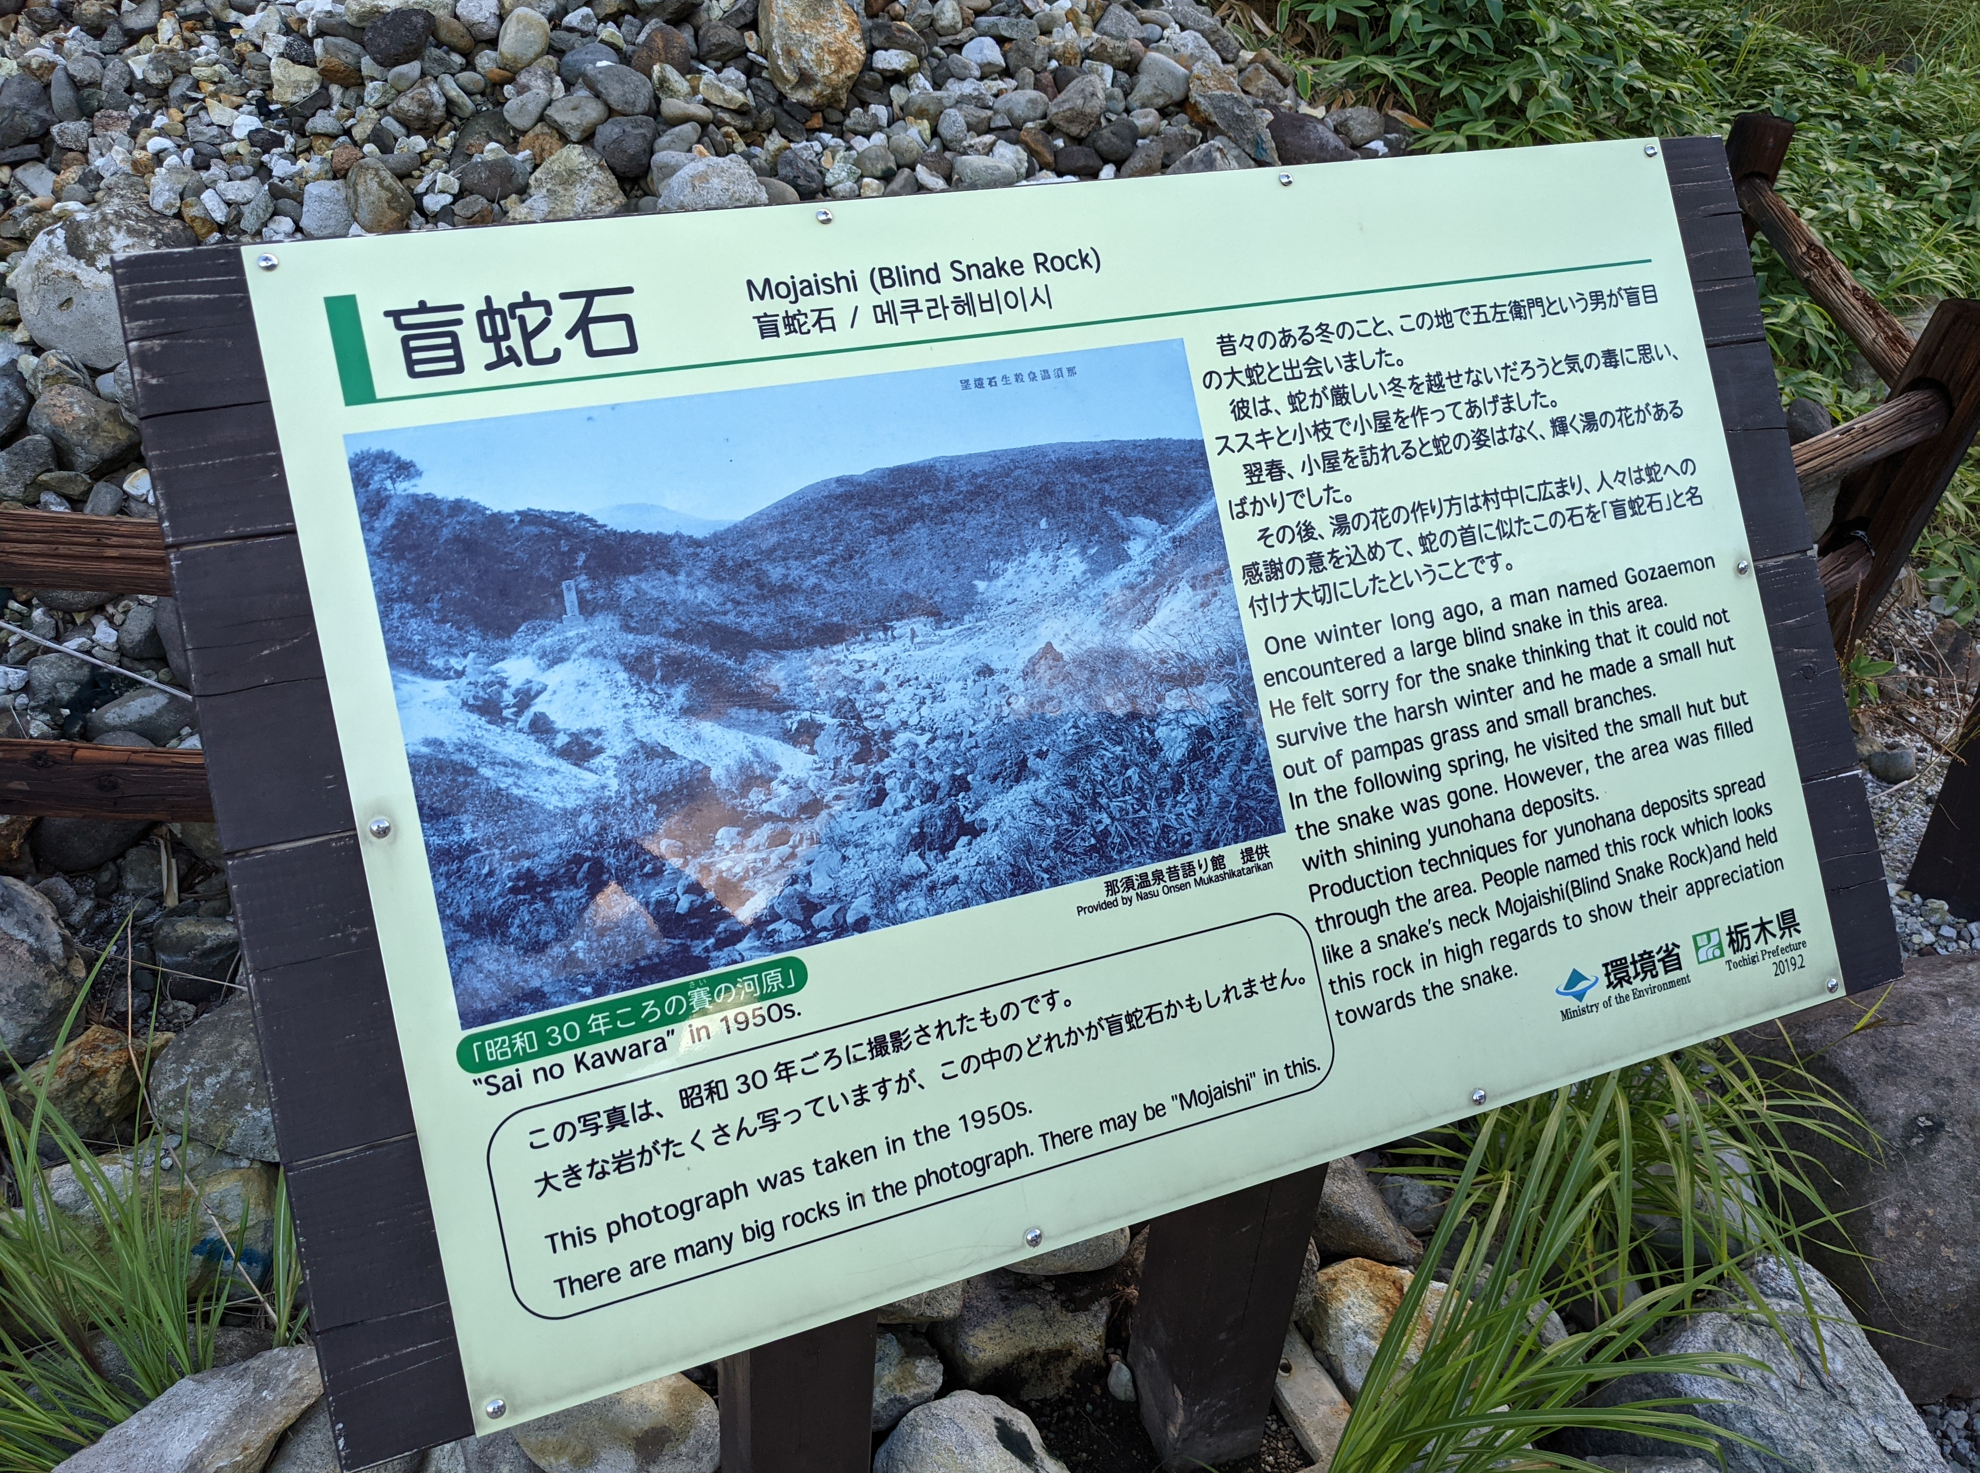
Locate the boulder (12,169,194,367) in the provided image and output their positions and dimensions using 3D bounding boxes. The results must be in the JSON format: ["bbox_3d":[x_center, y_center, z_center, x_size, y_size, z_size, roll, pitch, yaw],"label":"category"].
[{"bbox_3d":[-1.786,-0.936,3.120,0.380,0.360,0.360,-15,37,-26],"label":"boulder"}]

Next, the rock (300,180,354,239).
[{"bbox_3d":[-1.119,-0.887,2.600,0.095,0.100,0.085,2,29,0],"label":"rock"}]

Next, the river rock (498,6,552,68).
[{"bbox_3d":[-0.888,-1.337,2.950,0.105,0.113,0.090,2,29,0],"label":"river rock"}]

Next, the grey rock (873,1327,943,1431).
[{"bbox_3d":[-0.093,0.677,1.620,0.100,0.090,0.090,2,33,-3],"label":"grey rock"}]

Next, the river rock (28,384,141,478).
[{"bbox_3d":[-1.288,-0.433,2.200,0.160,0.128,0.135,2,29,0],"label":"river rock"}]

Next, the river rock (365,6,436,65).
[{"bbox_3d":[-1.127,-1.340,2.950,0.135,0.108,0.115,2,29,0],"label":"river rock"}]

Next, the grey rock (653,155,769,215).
[{"bbox_3d":[-0.615,-1.214,3.400,0.240,0.150,0.180,-3,34,-9],"label":"grey rock"}]

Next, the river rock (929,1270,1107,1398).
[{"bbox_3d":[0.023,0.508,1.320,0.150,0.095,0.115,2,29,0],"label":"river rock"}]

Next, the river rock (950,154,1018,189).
[{"bbox_3d":[-0.012,-1.270,3.480,0.155,0.085,0.120,3,33,-1],"label":"river rock"}]

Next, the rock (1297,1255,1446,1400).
[{"bbox_3d":[0.421,0.647,1.690,0.170,0.125,0.150,17,35,19],"label":"rock"}]

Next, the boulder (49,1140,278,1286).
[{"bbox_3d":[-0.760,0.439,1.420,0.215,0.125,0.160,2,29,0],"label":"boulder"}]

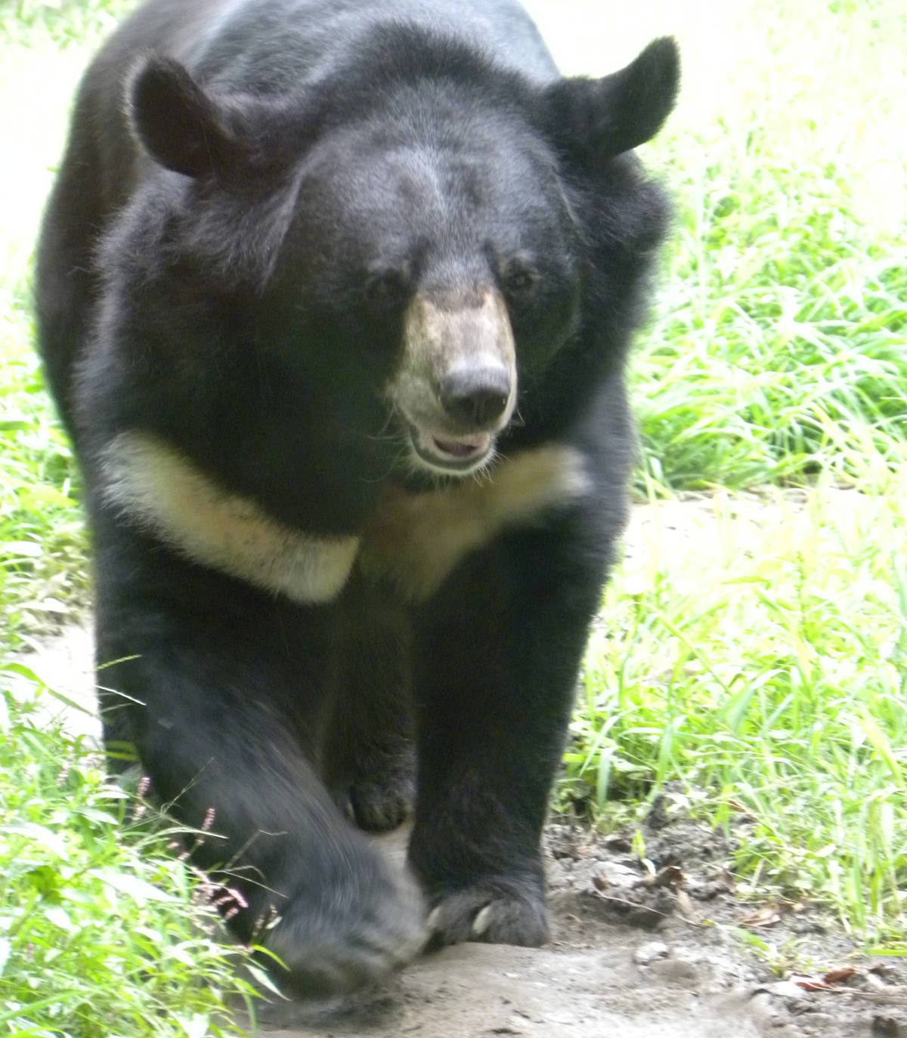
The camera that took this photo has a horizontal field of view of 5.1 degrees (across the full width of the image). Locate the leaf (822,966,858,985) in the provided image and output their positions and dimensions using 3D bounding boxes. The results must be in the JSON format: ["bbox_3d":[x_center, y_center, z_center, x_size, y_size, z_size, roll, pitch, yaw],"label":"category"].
[{"bbox_3d":[0.337,0.398,8.855,0.030,0.011,0.025,0,10,0],"label":"leaf"}]

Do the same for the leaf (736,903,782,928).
[{"bbox_3d":[0.274,0.356,9.109,0.039,0.013,0.040,0,10,0],"label":"leaf"}]

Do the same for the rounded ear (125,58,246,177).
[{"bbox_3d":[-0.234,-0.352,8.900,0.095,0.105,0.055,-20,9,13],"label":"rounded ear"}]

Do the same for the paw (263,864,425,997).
[{"bbox_3d":[-0.096,0.354,8.799,0.135,0.110,0.140,-1,10,-8],"label":"paw"}]

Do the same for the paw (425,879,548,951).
[{"bbox_3d":[0.027,0.352,9.060,0.110,0.055,0.130,2,10,14],"label":"paw"}]

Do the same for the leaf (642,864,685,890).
[{"bbox_3d":[0.191,0.326,9.261,0.038,0.016,0.036,0,10,0],"label":"leaf"}]

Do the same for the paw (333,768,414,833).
[{"bbox_3d":[-0.075,0.266,9.604,0.090,0.058,0.150,0,10,3],"label":"paw"}]

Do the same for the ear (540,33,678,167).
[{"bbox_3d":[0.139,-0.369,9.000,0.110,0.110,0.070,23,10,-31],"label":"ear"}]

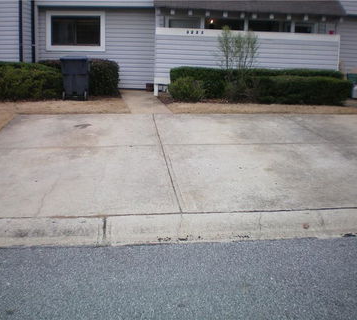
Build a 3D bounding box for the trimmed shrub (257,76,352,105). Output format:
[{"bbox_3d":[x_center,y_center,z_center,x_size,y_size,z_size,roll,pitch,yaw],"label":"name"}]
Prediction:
[{"bbox_3d":[3.305,-1.823,12.300,2.475,0.721,0.800,-1,9,-7],"label":"trimmed shrub"}]

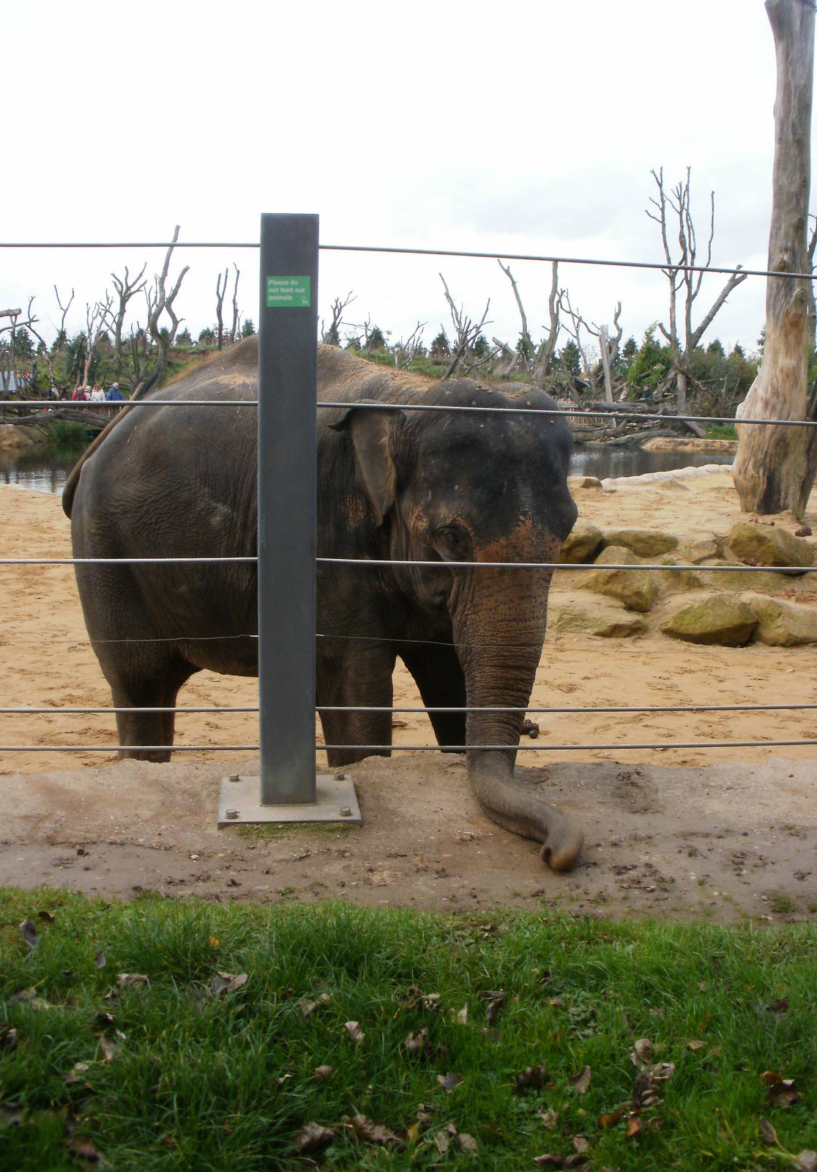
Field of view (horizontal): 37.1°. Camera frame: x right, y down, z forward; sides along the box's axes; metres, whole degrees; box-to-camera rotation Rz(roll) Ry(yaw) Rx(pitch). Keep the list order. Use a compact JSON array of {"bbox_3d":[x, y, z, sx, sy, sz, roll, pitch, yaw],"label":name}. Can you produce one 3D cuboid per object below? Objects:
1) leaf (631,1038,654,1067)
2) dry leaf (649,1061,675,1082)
[{"bbox_3d":[0.542,1.078,2.821,0.045,0.035,0.060,1,9,0],"label":"leaf"},{"bbox_3d":[0.564,1.080,2.710,0.060,0.025,0.050,1,9,0],"label":"dry leaf"}]

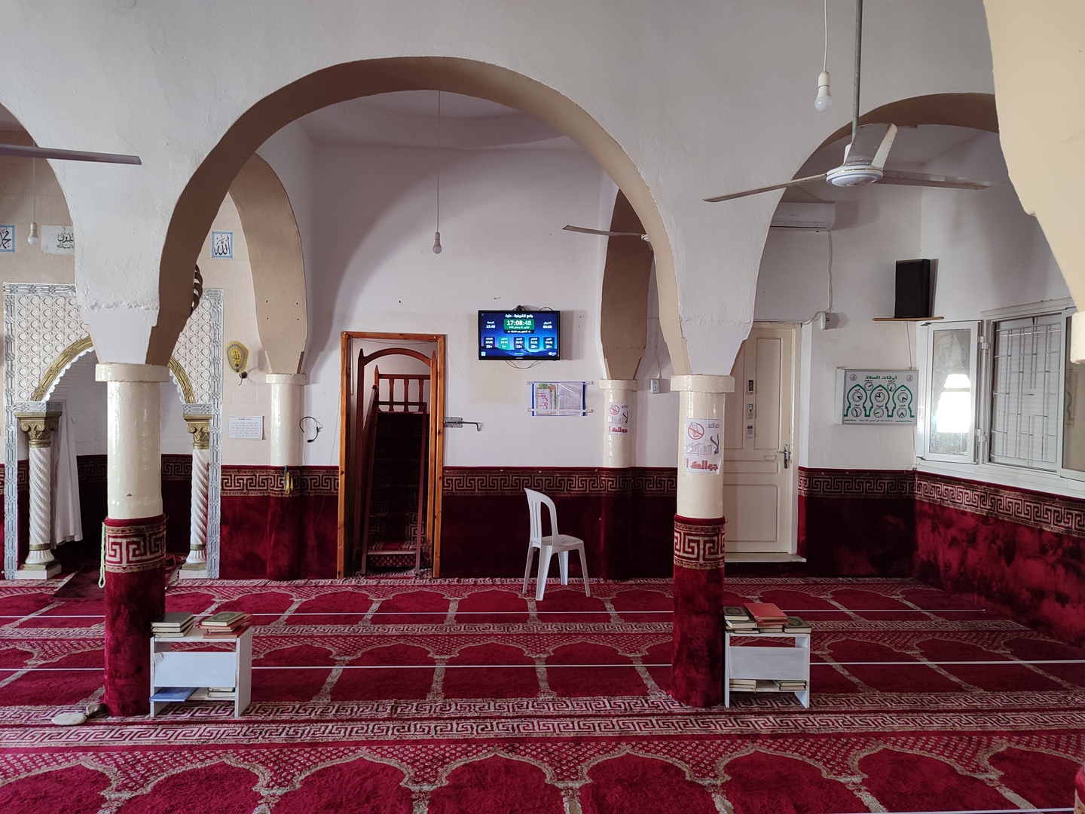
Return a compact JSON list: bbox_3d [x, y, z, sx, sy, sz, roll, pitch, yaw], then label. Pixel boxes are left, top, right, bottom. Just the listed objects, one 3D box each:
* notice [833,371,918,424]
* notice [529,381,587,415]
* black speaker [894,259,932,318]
[{"bbox_3d":[3.037,-0.087,7.130,0.690,0.490,0.150,1,1,-4],"label":"notice"},{"bbox_3d":[0.141,-0.073,6.920,0.500,0.303,0.010,1,2,-4],"label":"notice"},{"bbox_3d":[3.229,-1.008,6.832,0.215,0.496,0.279,2,2,38],"label":"black speaker"}]

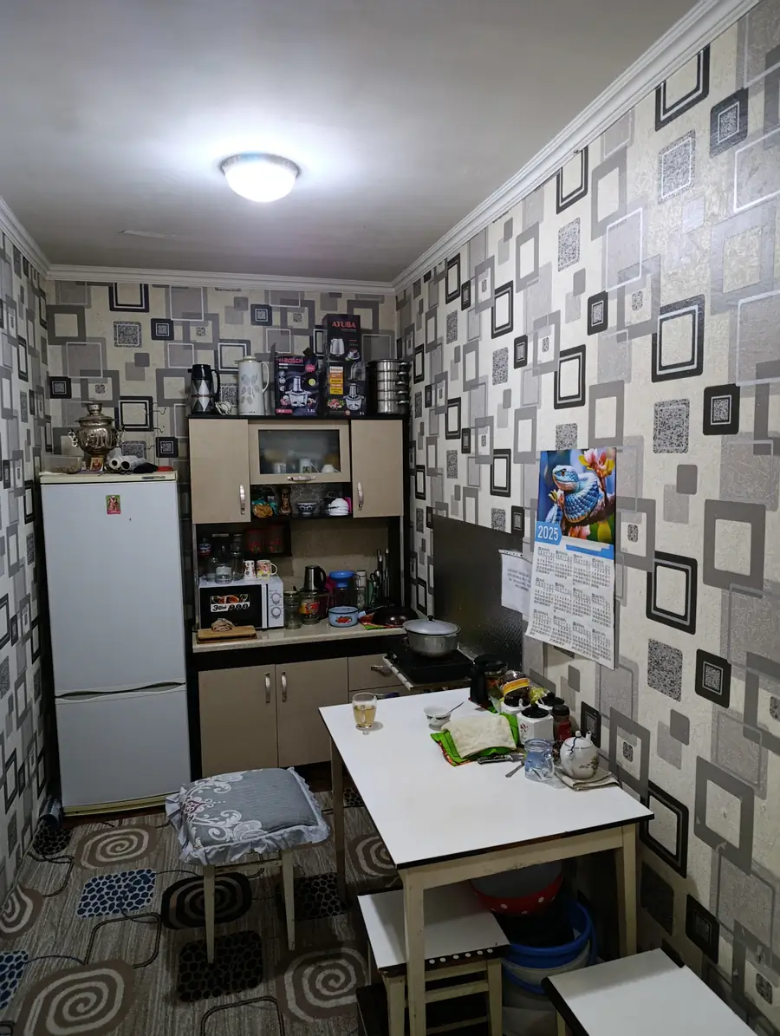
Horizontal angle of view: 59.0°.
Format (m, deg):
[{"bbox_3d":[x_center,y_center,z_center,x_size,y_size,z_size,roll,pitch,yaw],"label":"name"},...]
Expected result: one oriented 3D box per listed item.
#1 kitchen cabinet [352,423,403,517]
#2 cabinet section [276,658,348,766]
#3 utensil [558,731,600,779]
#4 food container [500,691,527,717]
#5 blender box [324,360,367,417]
[{"bbox_3d":[-0.105,-0.288,4.055,0.307,0.554,0.314,-2,5,-15],"label":"kitchen cabinet"},{"bbox_3d":[-0.461,1.007,3.863,0.384,0.556,0.470,-2,5,-15],"label":"cabinet section"},{"bbox_3d":[0.573,0.709,2.077,0.112,0.130,0.165,3,6,35],"label":"utensil"},{"bbox_3d":[0.453,0.687,2.437,0.115,0.134,0.115,1,6,22],"label":"food container"},{"bbox_3d":[-0.271,-0.734,3.992,0.219,0.312,0.213,-2,5,-15],"label":"blender box"}]

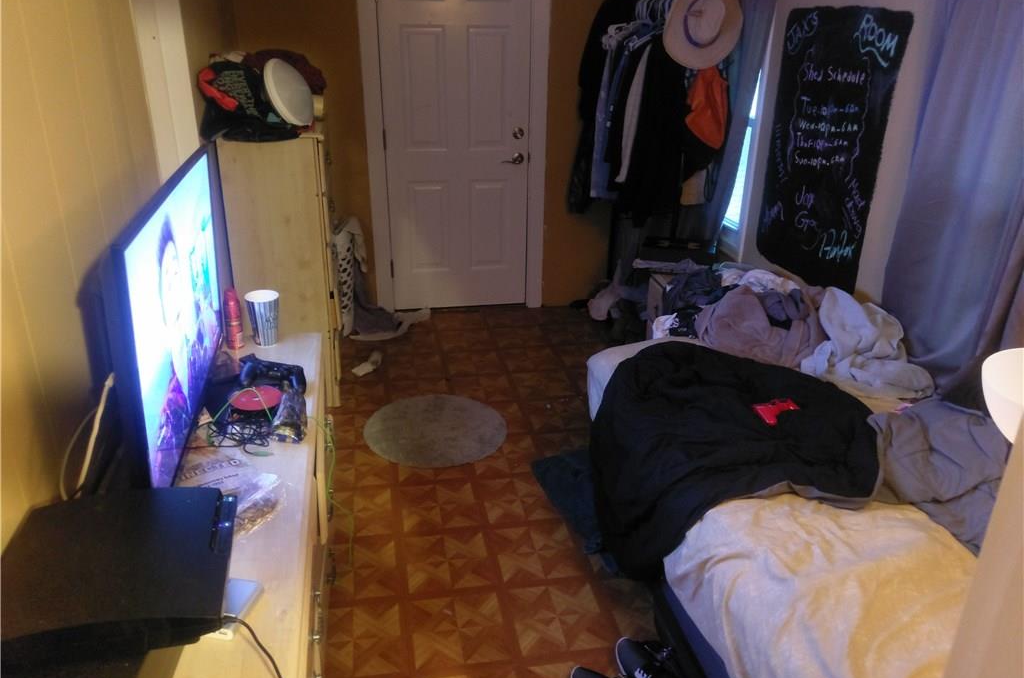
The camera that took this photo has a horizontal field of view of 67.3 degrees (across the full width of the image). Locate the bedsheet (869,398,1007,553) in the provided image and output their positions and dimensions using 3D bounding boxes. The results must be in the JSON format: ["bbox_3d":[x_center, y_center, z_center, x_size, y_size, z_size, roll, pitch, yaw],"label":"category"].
[{"bbox_3d":[1.248,0.331,2.223,0.480,0.180,0.620,17,30,31],"label":"bedsheet"}]

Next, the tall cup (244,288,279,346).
[{"bbox_3d":[-0.679,-0.053,2.102,0.093,0.135,0.093,-4,25,-9],"label":"tall cup"}]

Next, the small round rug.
[{"bbox_3d":[-0.332,0.382,3.329,0.610,0.012,0.610,0,25,0],"label":"small round rug"}]

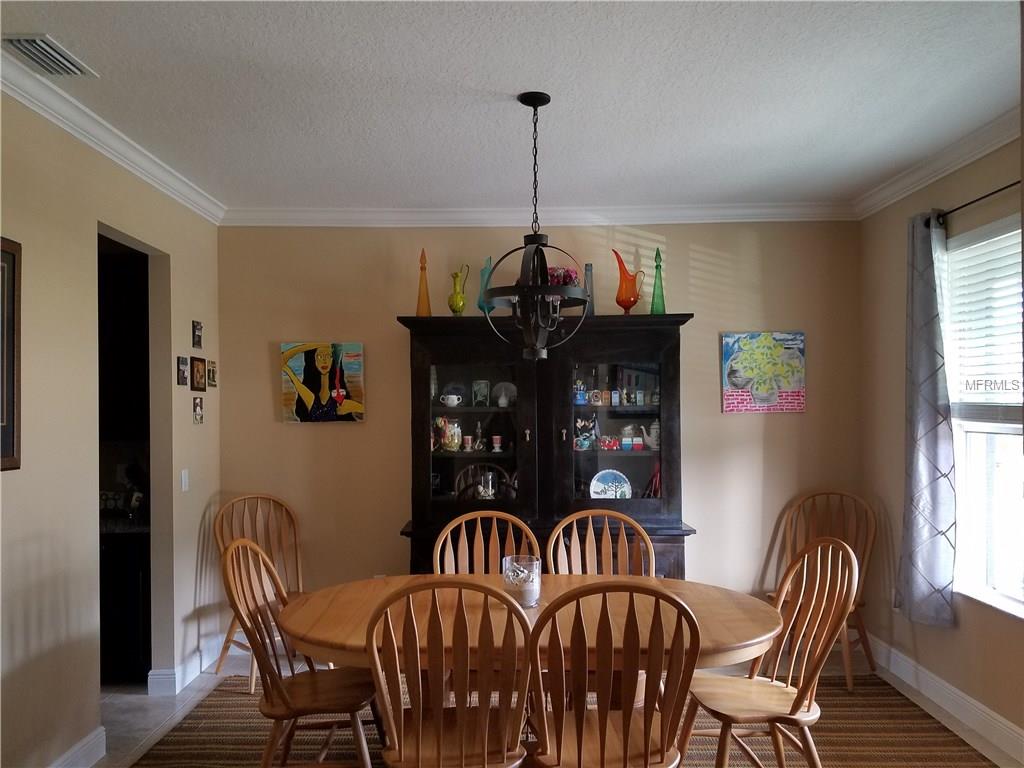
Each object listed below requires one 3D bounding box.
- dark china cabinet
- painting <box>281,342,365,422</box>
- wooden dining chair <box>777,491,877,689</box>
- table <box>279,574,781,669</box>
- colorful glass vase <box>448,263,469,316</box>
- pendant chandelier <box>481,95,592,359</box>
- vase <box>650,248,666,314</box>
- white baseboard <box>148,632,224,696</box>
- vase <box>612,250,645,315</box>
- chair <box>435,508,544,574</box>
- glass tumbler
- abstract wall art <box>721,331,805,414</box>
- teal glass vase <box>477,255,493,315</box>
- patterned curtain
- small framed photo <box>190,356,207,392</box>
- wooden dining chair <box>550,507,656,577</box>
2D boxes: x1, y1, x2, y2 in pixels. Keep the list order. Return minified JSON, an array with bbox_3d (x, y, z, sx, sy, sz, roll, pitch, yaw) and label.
[{"bbox_3d":[0.205,0.645,4.564,1.681,2.046,0.470,0,-2,0],"label":"dark china cabinet"},{"bbox_3d":[-1.171,-0.010,4.752,0.507,0.490,0.035,0,-2,0],"label":"painting"},{"bbox_3d":[1.772,1.153,4.443,0.520,1.000,0.550,-2,-2,37],"label":"wooden dining chair"},{"bbox_3d":[0.058,1.232,2.931,1.820,0.765,1.085,-1,-2,4],"label":"table"},{"bbox_3d":[-0.312,-0.540,4.496,0.111,0.336,0.100,0,-2,0],"label":"colorful glass vase"},{"bbox_3d":[0.095,-0.611,2.999,0.415,1.034,0.415,0,-2,0],"label":"pendant chandelier"},{"bbox_3d":[0.878,-0.598,4.607,0.092,0.431,0.092,0,-2,0],"label":"vase"},{"bbox_3d":[-1.874,1.614,4.455,0.152,0.133,0.654,0,-2,0],"label":"white baseboard"},{"bbox_3d":[0.685,-0.585,4.502,0.186,0.409,0.130,0,-2,0],"label":"vase"},{"bbox_3d":[-0.118,1.124,3.479,0.510,1.015,0.570,0,-2,0],"label":"chair"},{"bbox_3d":[0.040,0.780,3.039,0.150,0.176,0.150,0,-2,0],"label":"glass tumbler"},{"bbox_3d":[1.573,-0.072,4.813,0.504,0.508,0.035,0,-2,0],"label":"abstract wall art"},{"bbox_3d":[-0.158,-0.576,4.607,0.105,0.402,0.105,0,-2,0],"label":"teal glass vase"},{"bbox_3d":[2.036,0.164,3.837,0.150,2.000,0.420,0,-2,0],"label":"patterned curtain"},{"bbox_3d":[-1.803,-0.051,4.424,0.020,0.193,0.172,0,-2,0],"label":"small framed photo"},{"bbox_3d":[0.442,1.119,3.482,0.510,1.015,0.570,0,-2,0],"label":"wooden dining chair"}]

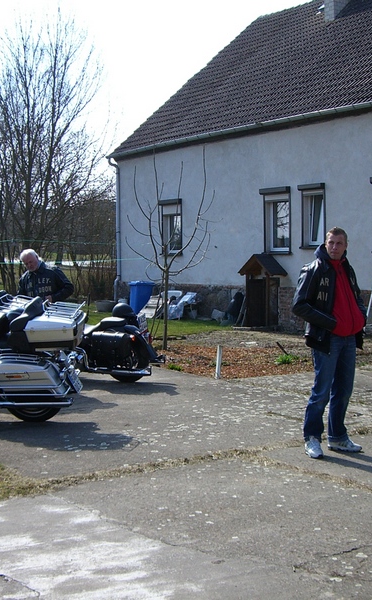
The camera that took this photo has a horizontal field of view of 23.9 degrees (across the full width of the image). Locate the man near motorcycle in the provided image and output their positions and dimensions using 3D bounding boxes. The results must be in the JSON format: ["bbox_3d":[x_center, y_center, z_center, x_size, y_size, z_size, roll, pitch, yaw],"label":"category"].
[{"bbox_3d":[-1.668,0.234,10.520,0.620,1.710,0.450,1,3,18],"label":"man near motorcycle"}]

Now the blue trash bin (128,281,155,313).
[{"bbox_3d":[-1.216,-0.002,24.023,0.580,1.000,0.500,-2,3,-35],"label":"blue trash bin"}]

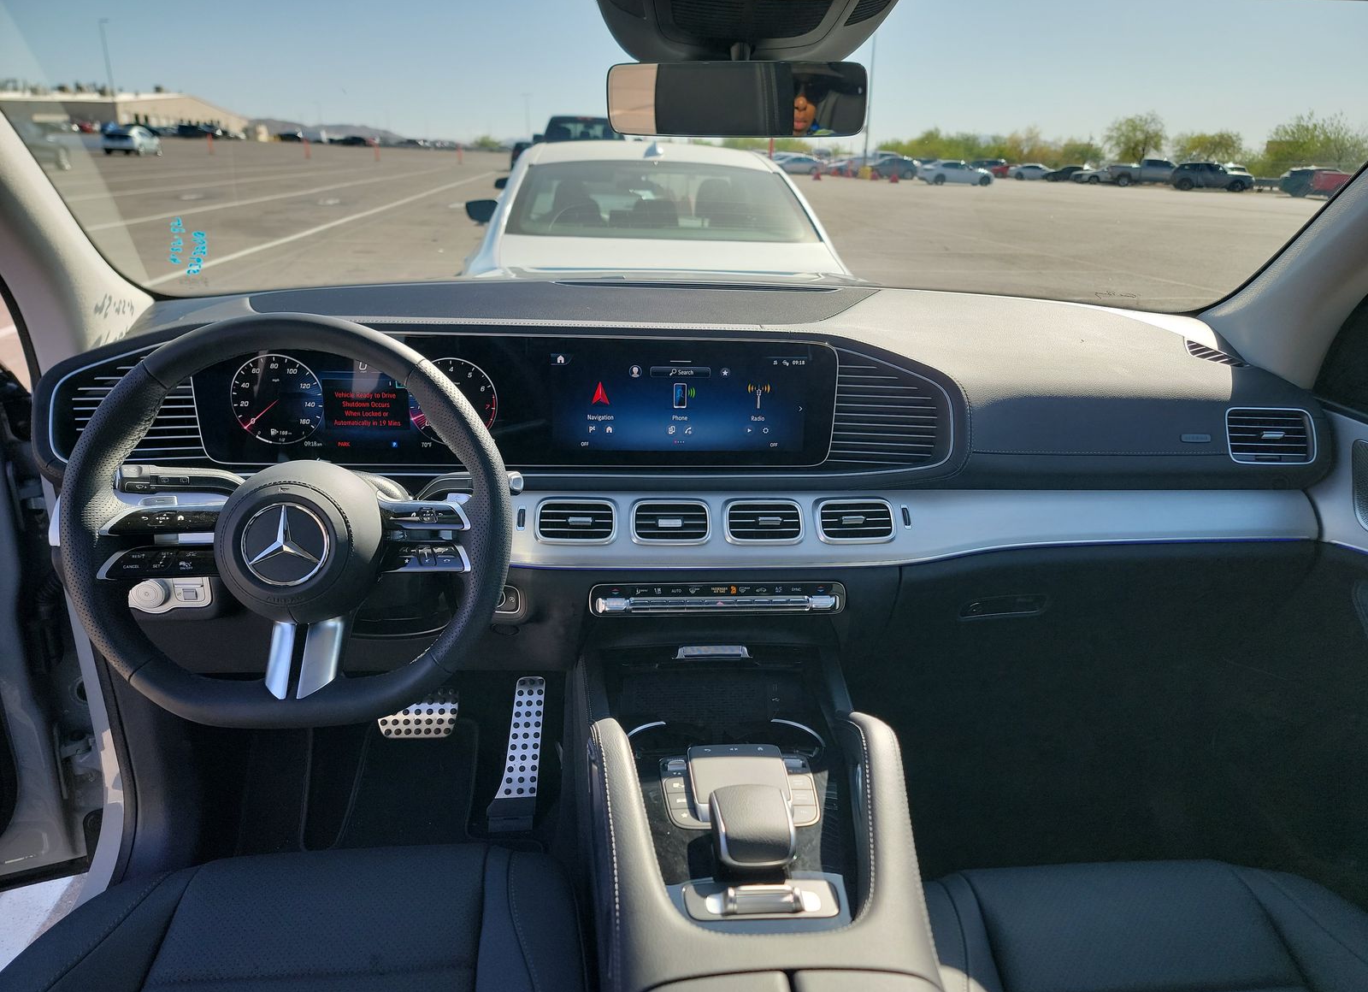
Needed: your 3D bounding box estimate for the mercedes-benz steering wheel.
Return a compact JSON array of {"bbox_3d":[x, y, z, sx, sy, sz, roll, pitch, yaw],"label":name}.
[{"bbox_3d":[-0.342,0.021,0.844,0.375,0.358,0.100,0,0,-6],"label":"mercedes-benz steering wheel"}]

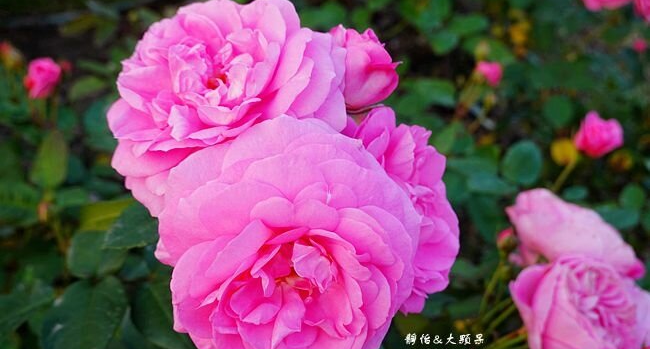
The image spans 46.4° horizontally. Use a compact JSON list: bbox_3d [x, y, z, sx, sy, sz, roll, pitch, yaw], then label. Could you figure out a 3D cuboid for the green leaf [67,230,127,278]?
[{"bbox_3d":[-0.120,0.041,0.400,0.033,0.010,0.038,5,53,3],"label":"green leaf"}]

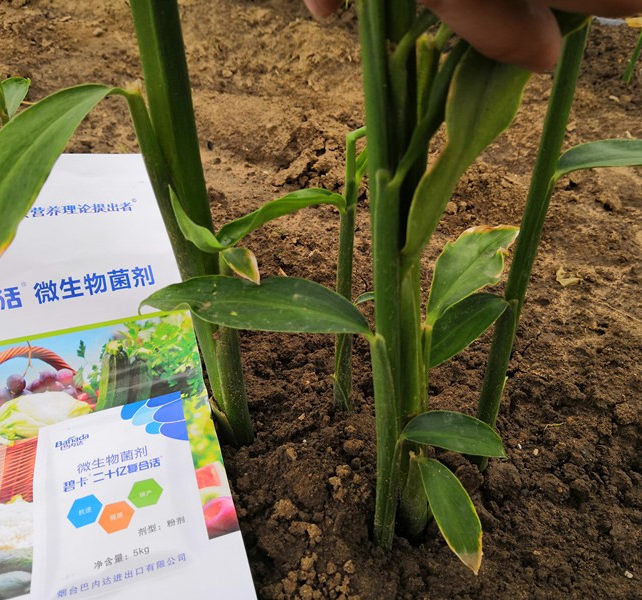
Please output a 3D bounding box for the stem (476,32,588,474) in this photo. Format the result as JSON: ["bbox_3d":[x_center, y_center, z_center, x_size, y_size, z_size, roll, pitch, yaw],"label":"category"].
[{"bbox_3d":[0.090,-0.015,0.278,0.009,0.201,0.009,6,17,-2],"label":"stem"}]

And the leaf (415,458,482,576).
[{"bbox_3d":[0.056,0.089,0.265,0.017,0.011,0.050,-20,65,-10],"label":"leaf"}]

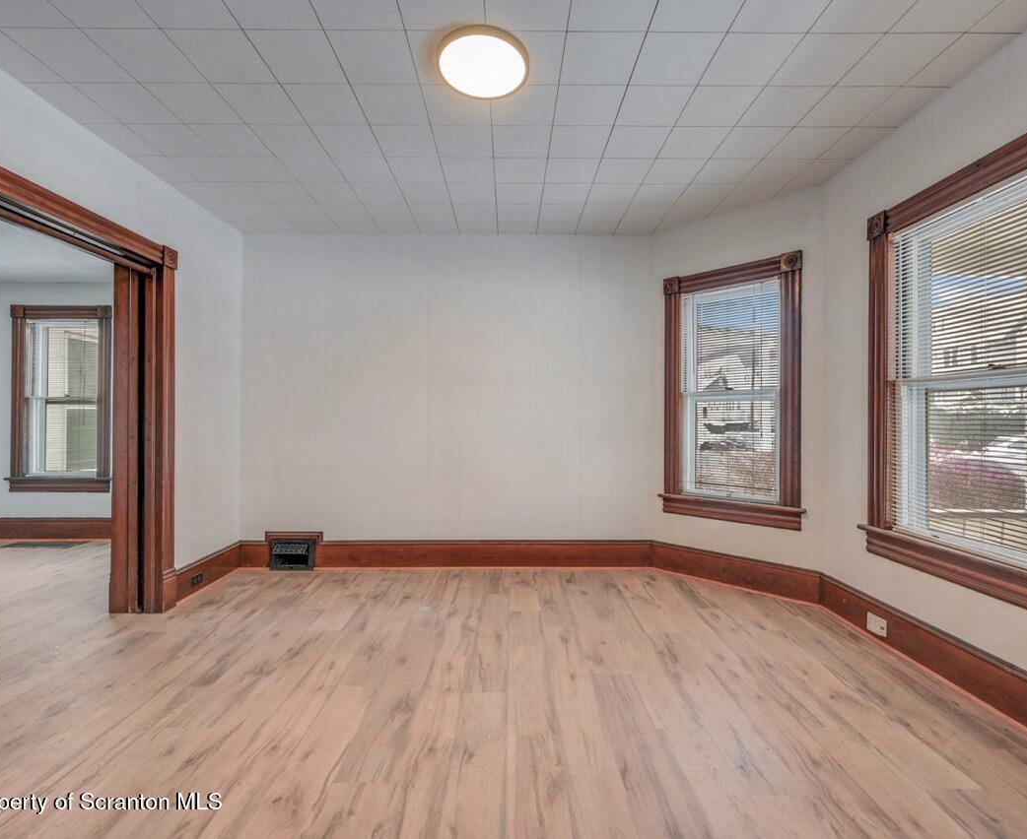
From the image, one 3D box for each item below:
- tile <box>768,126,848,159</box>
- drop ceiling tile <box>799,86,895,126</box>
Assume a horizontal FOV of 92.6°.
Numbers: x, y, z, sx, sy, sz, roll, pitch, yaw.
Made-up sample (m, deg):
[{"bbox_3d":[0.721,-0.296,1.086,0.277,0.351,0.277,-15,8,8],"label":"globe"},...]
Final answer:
[{"bbox_3d":[1.569,-1.477,2.616,0.305,0.015,0.303,0,0,0],"label":"tile"},{"bbox_3d":[1.571,-1.478,2.313,0.305,0.020,0.305,0,0,-1],"label":"drop ceiling tile"}]

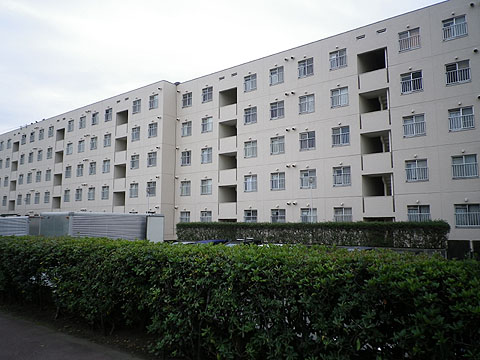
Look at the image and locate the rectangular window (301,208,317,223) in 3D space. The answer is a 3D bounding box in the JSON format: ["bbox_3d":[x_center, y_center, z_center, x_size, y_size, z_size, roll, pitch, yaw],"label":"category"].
[{"bbox_3d":[4.779,2.589,26.780,1.192,1.246,0.150,-5,-8,37],"label":"rectangular window"}]

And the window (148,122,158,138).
[{"bbox_3d":[-7.858,-4.474,35.264,1.153,1.258,0.180,-5,-8,37],"label":"window"}]

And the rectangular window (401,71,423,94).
[{"bbox_3d":[10.353,-5.845,23.334,1.194,1.246,0.150,-5,-8,37],"label":"rectangular window"}]

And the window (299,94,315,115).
[{"bbox_3d":[4.662,-5.286,27.088,1.179,1.234,0.150,-5,-8,37],"label":"window"}]

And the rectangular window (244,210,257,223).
[{"bbox_3d":[0.845,3.010,30.465,1.208,1.287,0.150,-5,-8,37],"label":"rectangular window"}]

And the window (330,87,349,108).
[{"bbox_3d":[6.713,-5.521,26.087,1.194,1.246,0.150,-5,-8,37],"label":"window"}]

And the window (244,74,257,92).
[{"bbox_3d":[0.850,-7.715,30.976,1.164,1.246,0.150,-5,-8,37],"label":"window"}]

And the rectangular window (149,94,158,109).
[{"bbox_3d":[-7.772,-7.036,35.058,1.179,1.265,0.150,-5,-8,37],"label":"rectangular window"}]

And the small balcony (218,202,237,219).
[{"bbox_3d":[-0.846,2.481,31.297,1.853,1.338,0.450,-5,-8,37],"label":"small balcony"}]

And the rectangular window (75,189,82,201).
[{"bbox_3d":[-17.345,1.628,41.893,1.171,1.246,0.150,-5,-8,37],"label":"rectangular window"}]

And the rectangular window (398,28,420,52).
[{"bbox_3d":[10.419,-8.541,23.827,1.210,1.258,0.180,-5,-8,37],"label":"rectangular window"}]

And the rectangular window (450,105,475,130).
[{"bbox_3d":[12.393,-3.392,21.726,1.202,1.258,0.180,-5,-8,37],"label":"rectangular window"}]

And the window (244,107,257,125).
[{"bbox_3d":[0.850,-5.053,30.666,1.164,1.246,0.150,-5,-8,37],"label":"window"}]

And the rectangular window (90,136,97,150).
[{"bbox_3d":[-15.416,-3.865,41.062,1.125,1.246,0.150,-5,-8,37],"label":"rectangular window"}]

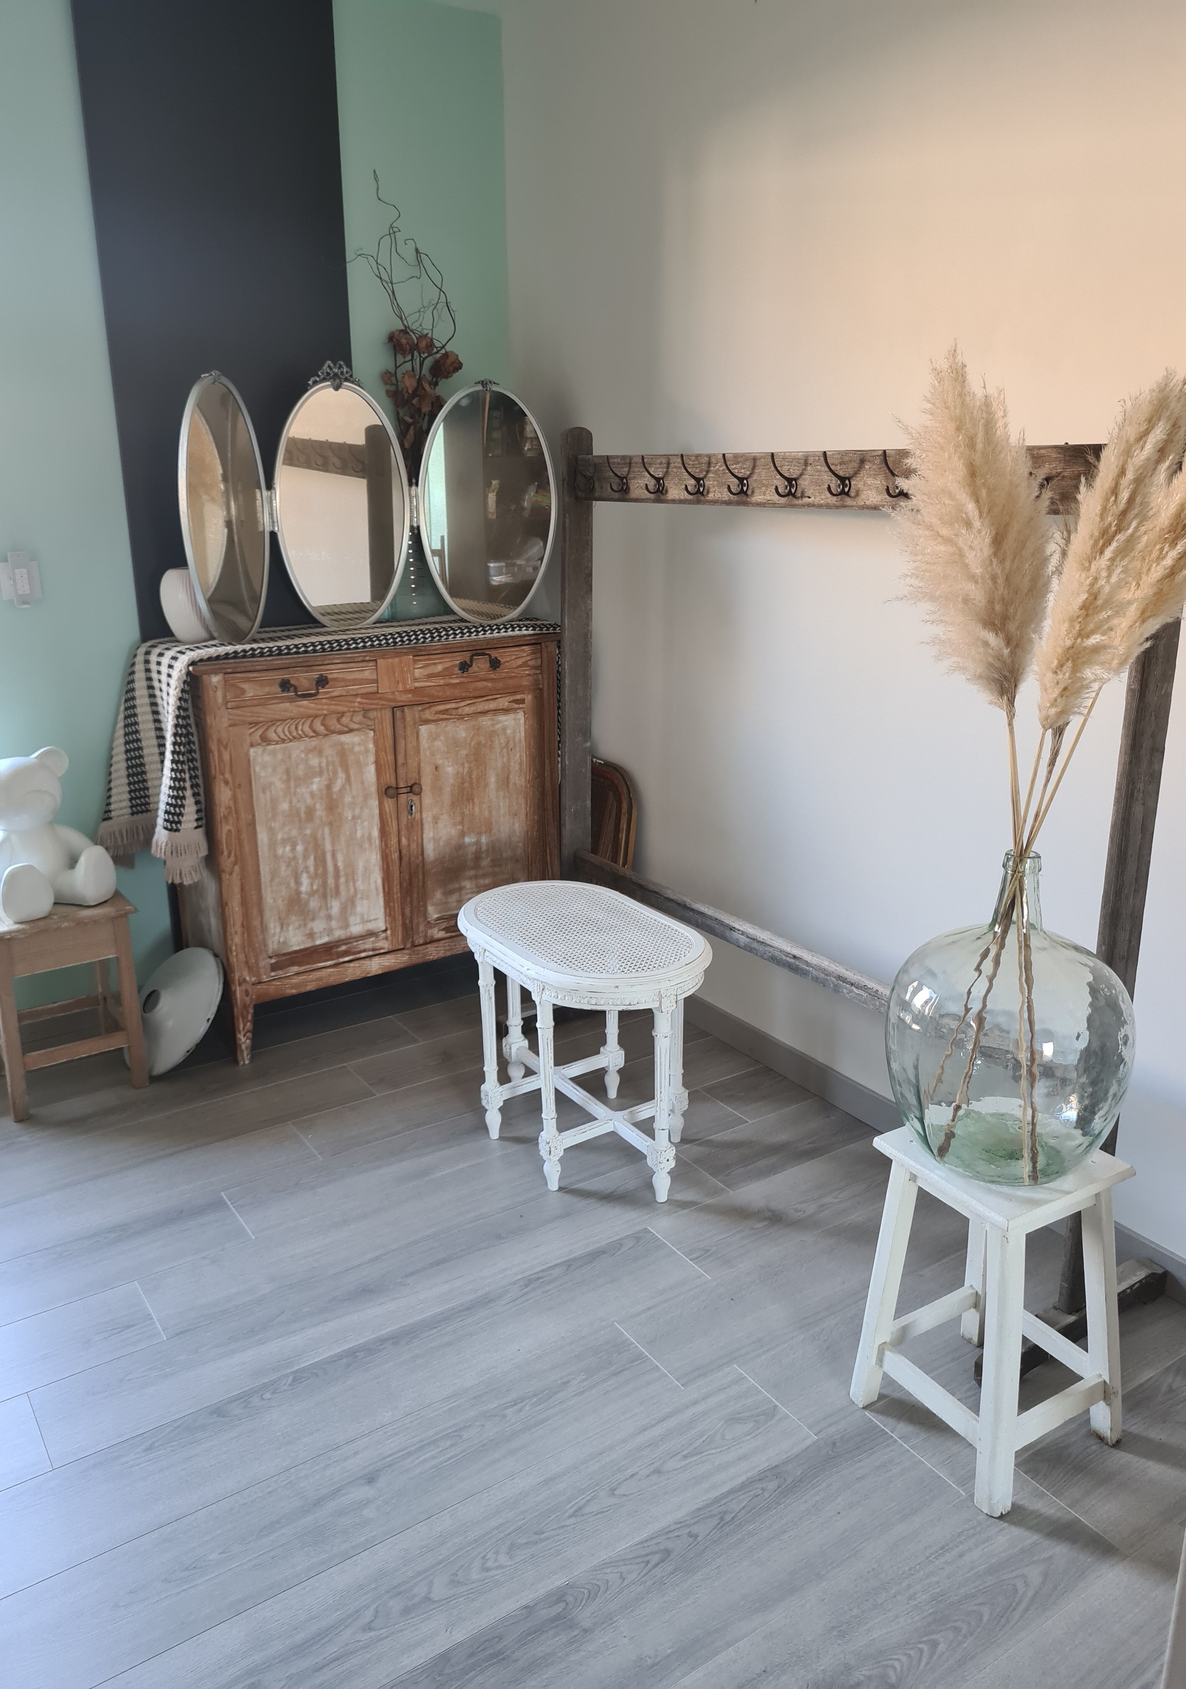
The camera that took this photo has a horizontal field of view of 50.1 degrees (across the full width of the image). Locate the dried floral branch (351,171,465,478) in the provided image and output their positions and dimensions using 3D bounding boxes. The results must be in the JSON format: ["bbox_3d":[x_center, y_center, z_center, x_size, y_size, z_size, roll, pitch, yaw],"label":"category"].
[{"bbox_3d":[-0.448,-1.252,3.117,0.280,0.706,0.184,-11,20,-32],"label":"dried floral branch"}]

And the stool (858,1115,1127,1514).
[{"bbox_3d":[0.599,0.662,1.889,0.286,0.457,0.290,-11,20,-31],"label":"stool"}]

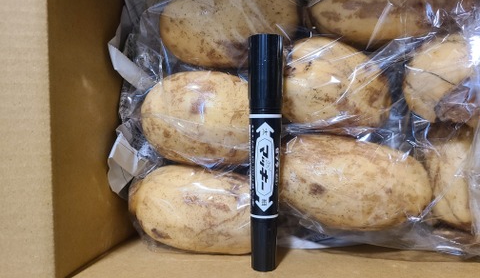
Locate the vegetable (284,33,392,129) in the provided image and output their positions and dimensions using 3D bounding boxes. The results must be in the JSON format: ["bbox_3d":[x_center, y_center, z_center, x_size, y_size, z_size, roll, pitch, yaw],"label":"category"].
[{"bbox_3d":[0.065,-0.041,0.257,0.086,0.060,0.062,22,95,8],"label":"vegetable"}]

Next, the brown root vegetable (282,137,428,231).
[{"bbox_3d":[0.080,0.032,0.255,0.114,0.062,0.064,12,93,9],"label":"brown root vegetable"}]

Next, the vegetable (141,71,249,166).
[{"bbox_3d":[-0.024,-0.015,0.259,0.095,0.063,0.066,7,92,9],"label":"vegetable"}]

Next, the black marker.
[{"bbox_3d":[0.015,0.009,0.216,0.020,0.020,0.140,0,92,4],"label":"black marker"}]

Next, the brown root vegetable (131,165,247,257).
[{"bbox_3d":[-0.028,0.051,0.259,0.104,0.060,0.061,10,93,9],"label":"brown root vegetable"}]

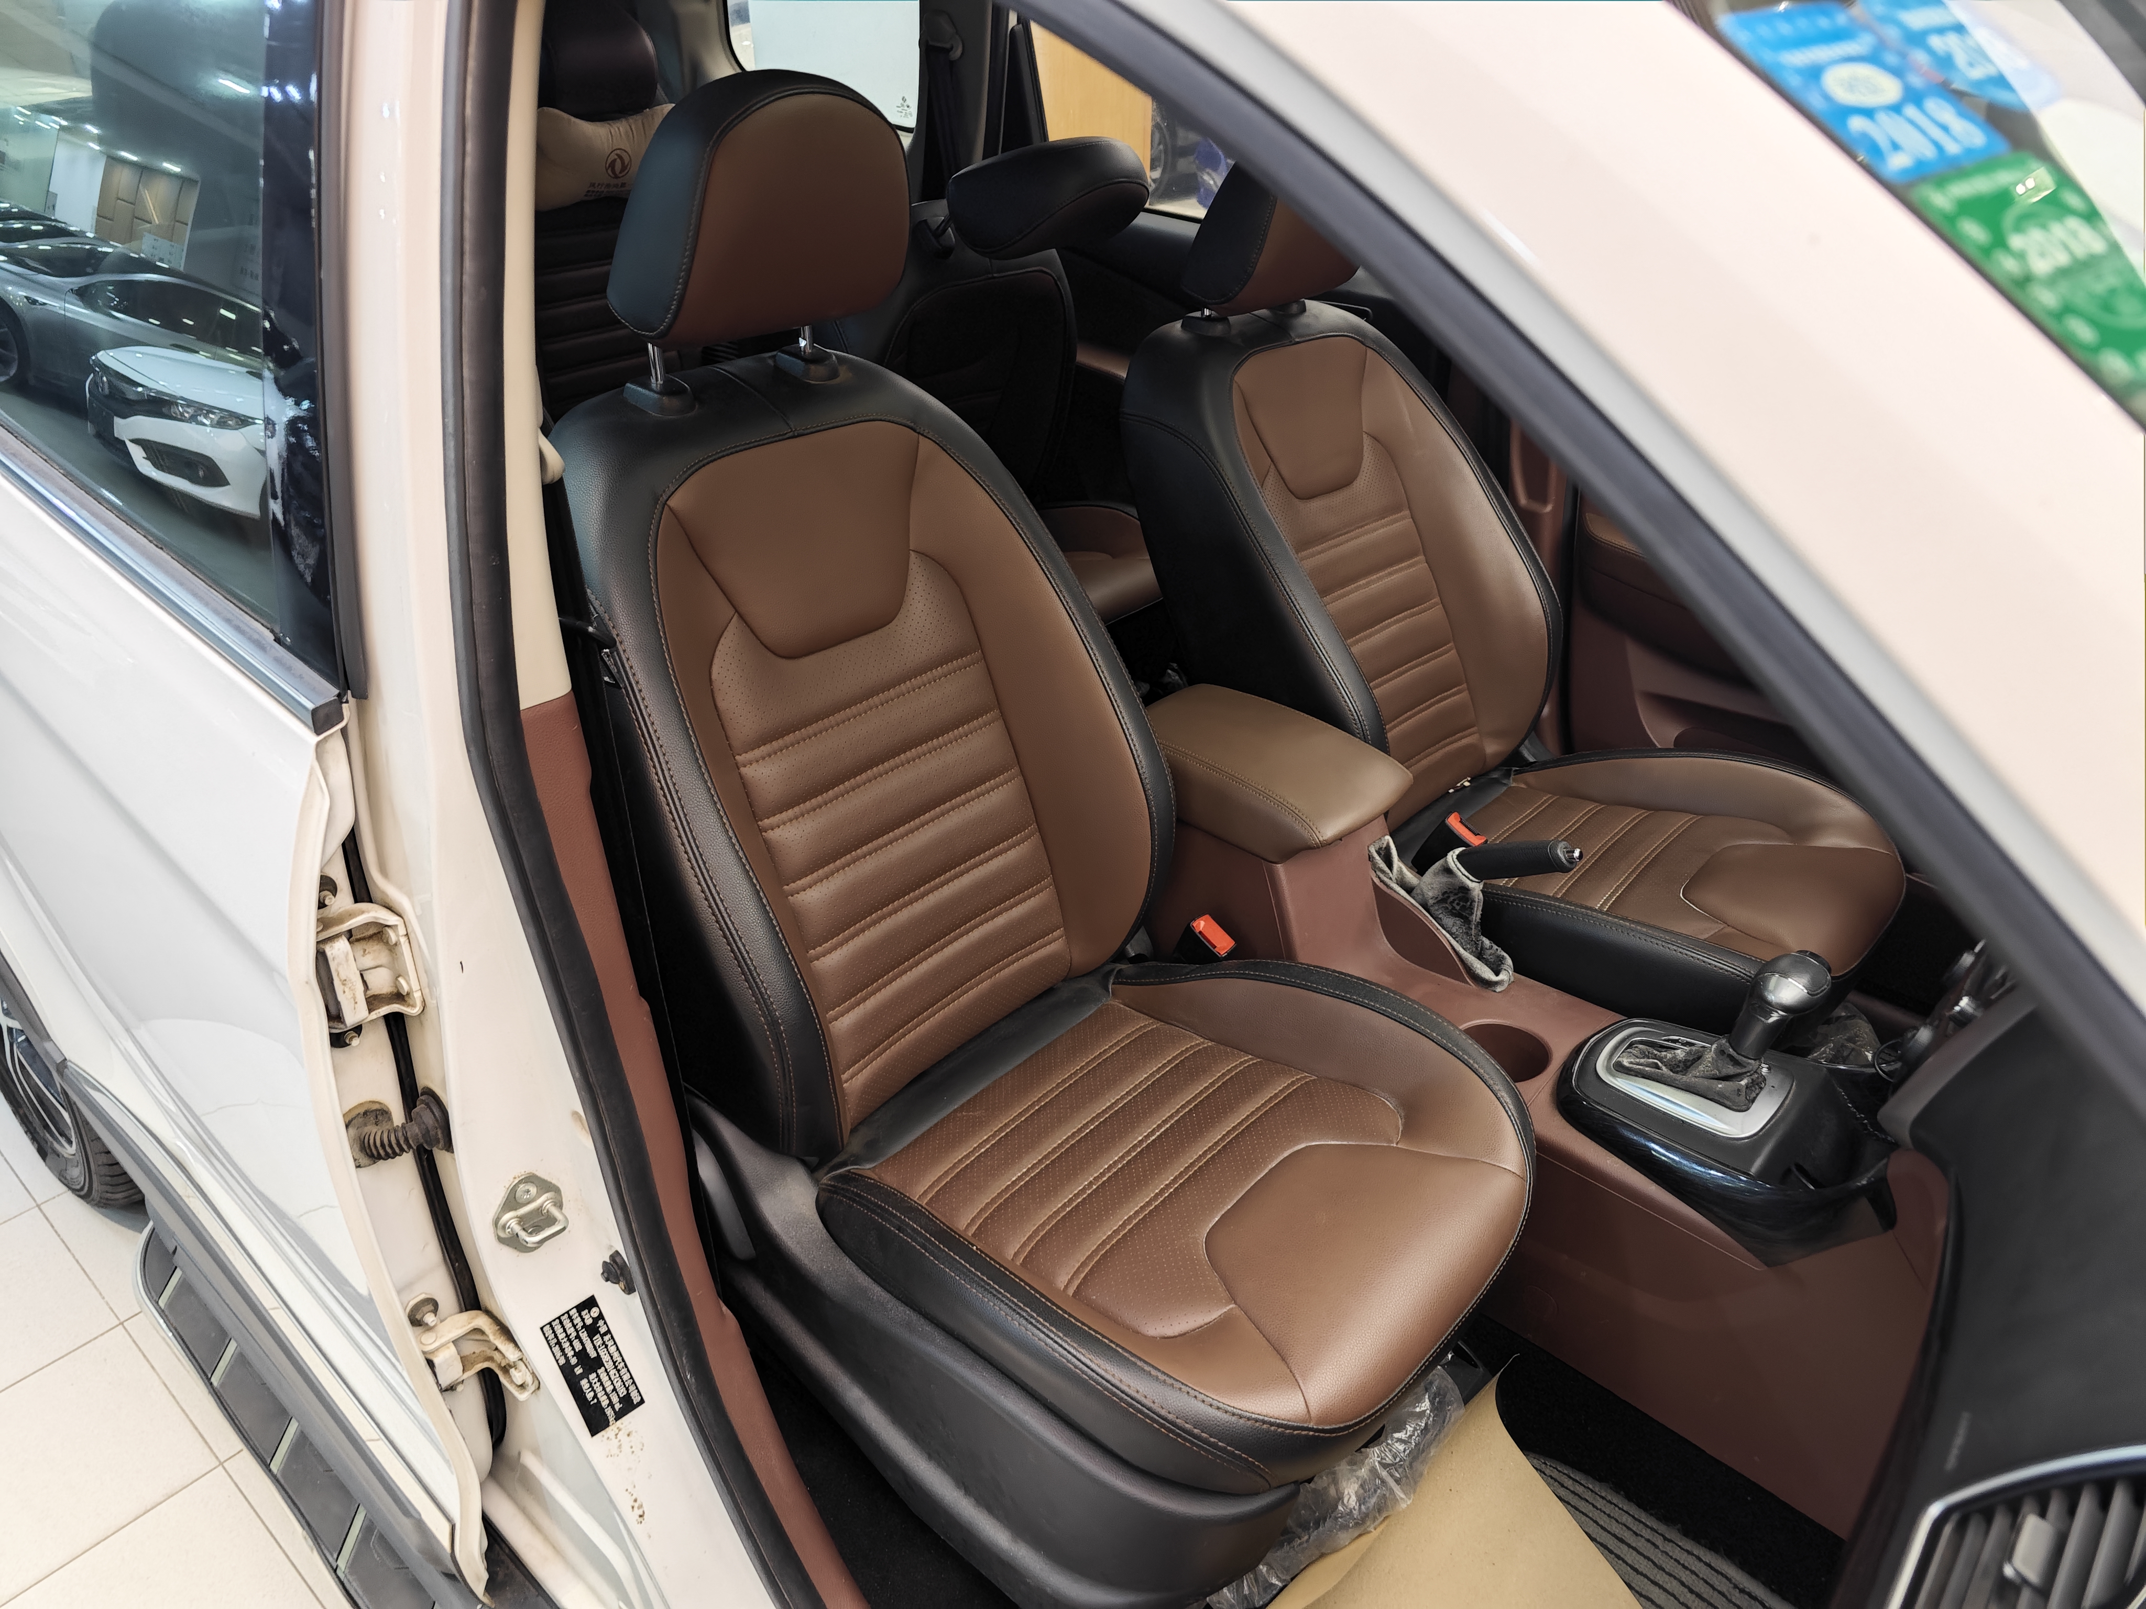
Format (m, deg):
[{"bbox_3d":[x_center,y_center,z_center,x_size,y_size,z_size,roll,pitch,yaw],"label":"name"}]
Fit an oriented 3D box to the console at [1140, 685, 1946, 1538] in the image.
[{"bbox_3d":[0.391,0.218,1.372,0.900,0.450,0.250,26,38,34],"label":"console"}]

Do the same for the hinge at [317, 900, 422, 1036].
[{"bbox_3d":[-0.431,0.100,0.873,0.050,0.065,0.050,26,38,34],"label":"hinge"}]

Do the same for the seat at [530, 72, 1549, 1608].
[{"bbox_3d":[-0.021,0.024,1.152,0.880,1.050,0.540,26,38,34],"label":"seat"}]

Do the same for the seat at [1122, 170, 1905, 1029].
[{"bbox_3d":[0.495,-0.203,1.603,0.910,1.050,0.540,26,38,34],"label":"seat"}]

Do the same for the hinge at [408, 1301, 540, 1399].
[{"bbox_3d":[-0.435,0.394,1.035,0.050,0.045,0.060,26,38,34],"label":"hinge"}]

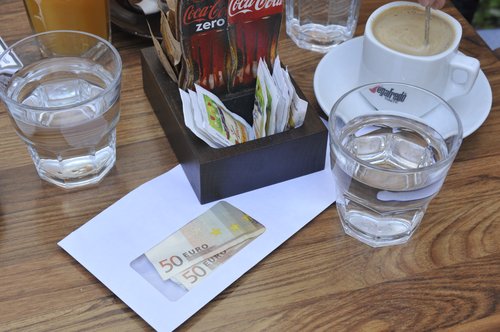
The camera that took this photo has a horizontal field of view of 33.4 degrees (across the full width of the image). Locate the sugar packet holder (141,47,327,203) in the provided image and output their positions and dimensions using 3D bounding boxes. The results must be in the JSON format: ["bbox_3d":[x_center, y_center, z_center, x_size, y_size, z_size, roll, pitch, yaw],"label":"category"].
[{"bbox_3d":[-0.015,-0.044,0.641,0.098,0.042,0.137,-16,47,-16],"label":"sugar packet holder"}]

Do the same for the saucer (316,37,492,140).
[{"bbox_3d":[0.121,-0.057,0.671,0.142,0.020,0.142,0,45,0],"label":"saucer"}]

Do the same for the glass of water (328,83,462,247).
[{"bbox_3d":[0.092,0.005,0.562,0.085,0.086,0.085,1,45,0],"label":"glass of water"}]

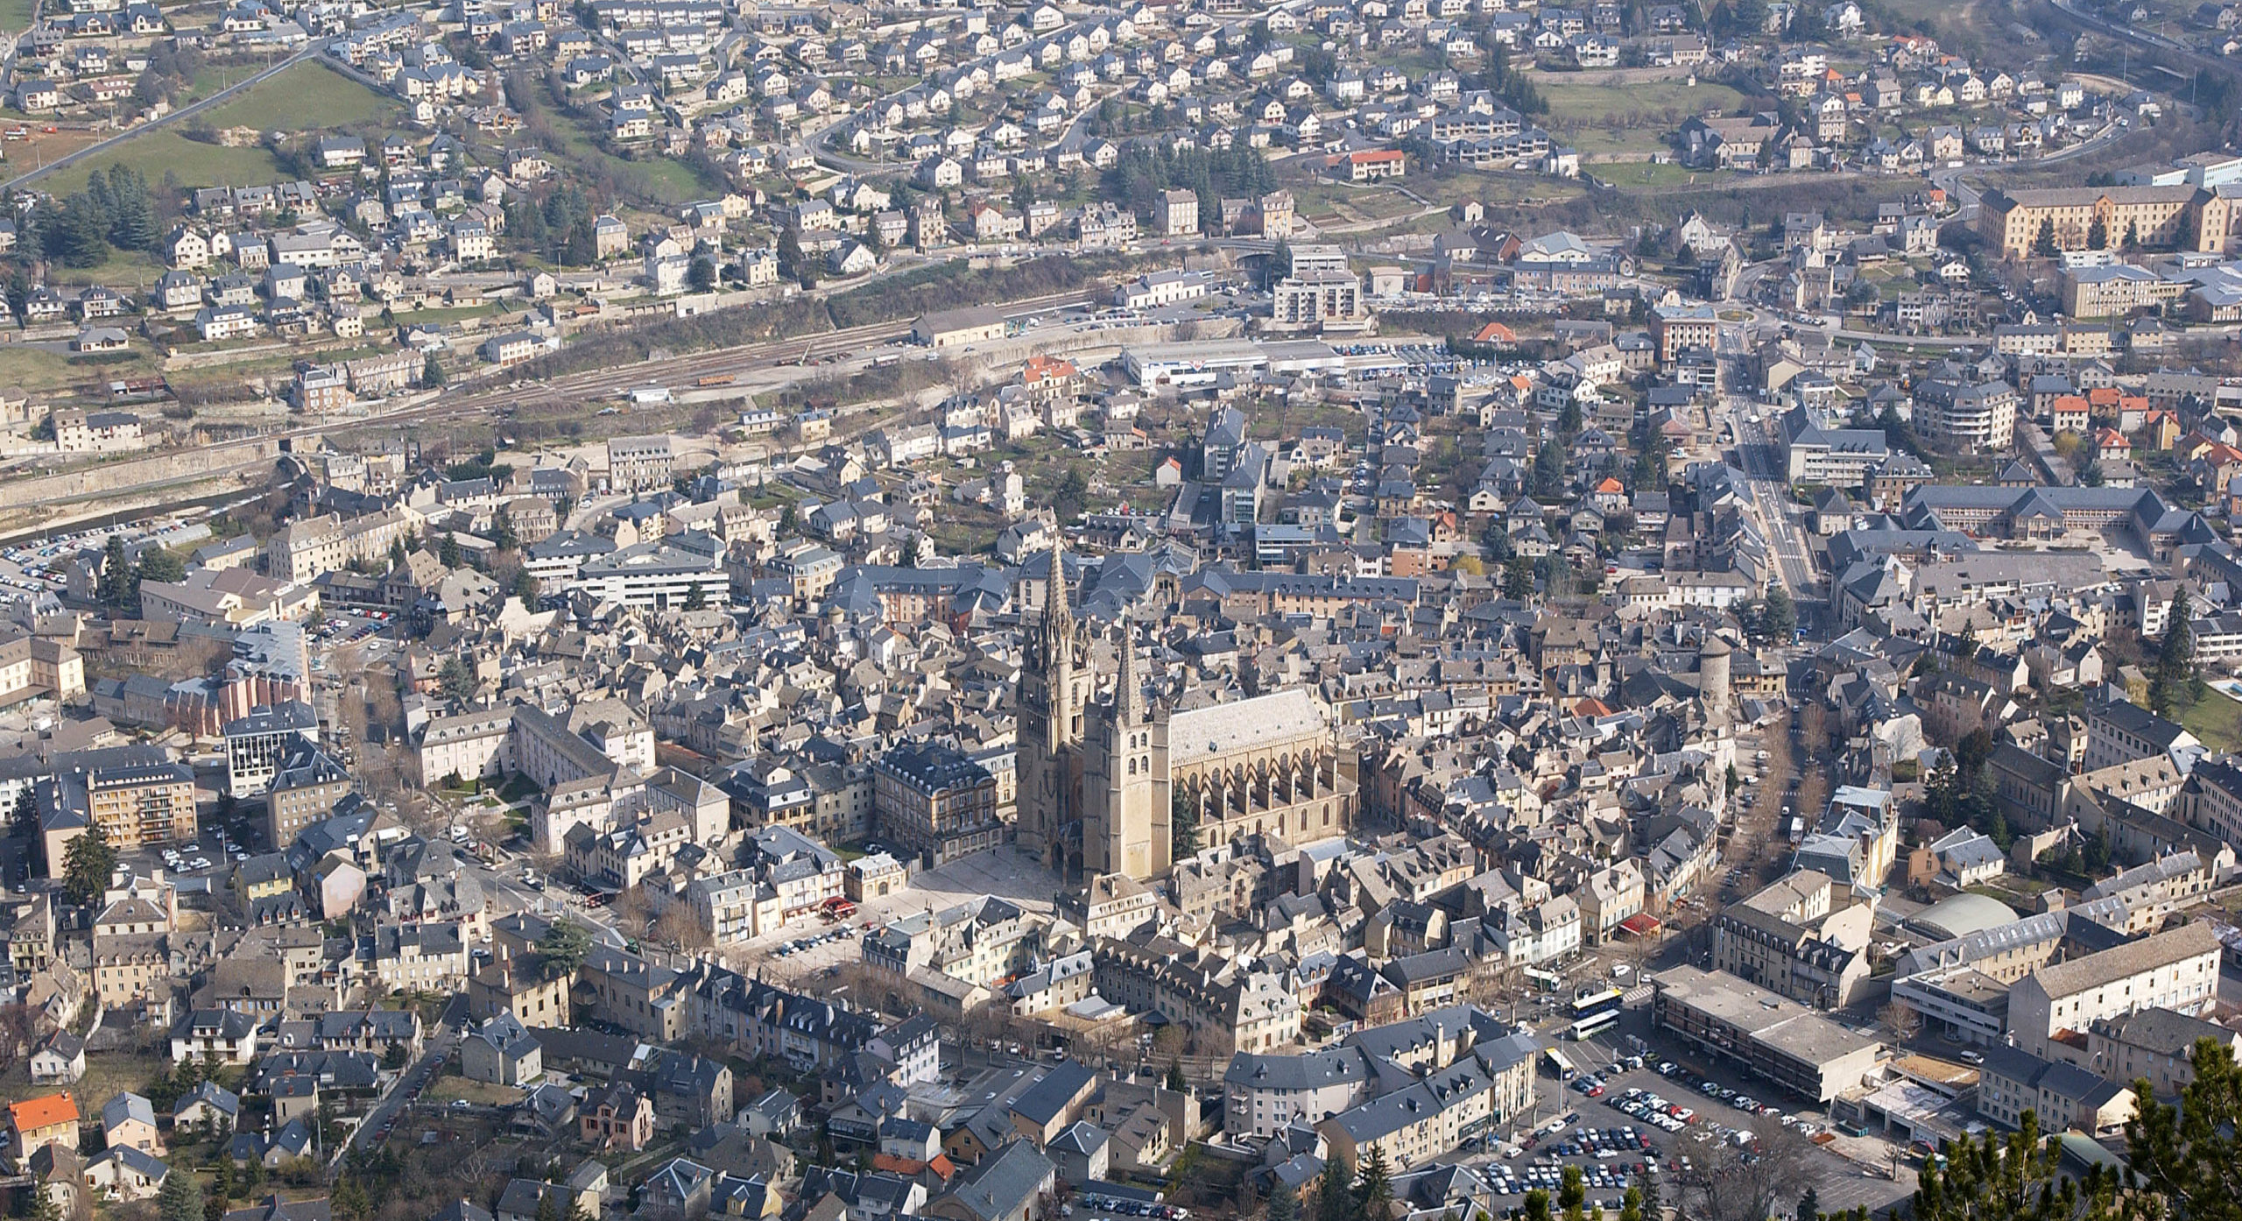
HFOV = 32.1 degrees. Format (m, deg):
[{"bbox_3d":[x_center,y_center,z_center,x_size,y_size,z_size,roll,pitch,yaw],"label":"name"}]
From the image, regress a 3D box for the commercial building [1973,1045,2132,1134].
[{"bbox_3d":[192.500,98.870,801.110,10.800,14.400,32.000,-14,24,-36],"label":"commercial building"}]

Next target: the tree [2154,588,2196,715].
[{"bbox_3d":[270.700,9.880,1001.840,9.300,32.180,9.300,0,19,0],"label":"tree"}]

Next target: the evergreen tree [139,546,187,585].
[{"bbox_3d":[-282.830,-12.100,1146.860,13.200,14.130,13.200,0,19,0],"label":"evergreen tree"}]

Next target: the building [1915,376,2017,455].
[{"bbox_3d":[266.500,-60.580,1227.810,33.500,17.600,26.000,1,19,2],"label":"building"}]

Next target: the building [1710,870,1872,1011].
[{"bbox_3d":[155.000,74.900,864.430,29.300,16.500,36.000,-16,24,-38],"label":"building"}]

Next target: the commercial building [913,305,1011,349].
[{"bbox_3d":[-58.520,-103.990,1415.400,30.500,10.200,15.500,-11,22,-30],"label":"commercial building"}]

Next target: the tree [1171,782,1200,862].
[{"bbox_3d":[14.890,49.040,904.420,7.000,20.100,7.000,0,19,0],"label":"tree"}]

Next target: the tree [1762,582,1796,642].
[{"bbox_3d":[184.000,0.270,1087.200,8.800,17.580,8.800,0,19,0],"label":"tree"}]

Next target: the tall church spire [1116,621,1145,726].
[{"bbox_3d":[2.310,14.230,917.310,6.000,25.200,6.000,-13,23,-33],"label":"tall church spire"}]

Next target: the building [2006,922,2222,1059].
[{"bbox_3d":[207.510,78.330,813.480,49.500,17.600,12.300,-11,22,-30],"label":"building"}]

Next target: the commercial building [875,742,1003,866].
[{"bbox_3d":[-44.200,45.080,949.490,19.300,22.500,27.000,-15,24,-37],"label":"commercial building"}]

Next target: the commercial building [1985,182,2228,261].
[{"bbox_3d":[385.670,-153.760,1526.650,90.000,22.700,30.000,-2,19,-7],"label":"commercial building"}]

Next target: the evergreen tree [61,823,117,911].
[{"bbox_3d":[-241.720,59.740,909.520,12.200,20.800,12.200,0,19,0],"label":"evergreen tree"}]

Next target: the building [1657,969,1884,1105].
[{"bbox_3d":[130.520,86.770,798.740,17.670,10.500,51.230,-13,23,-34],"label":"building"}]

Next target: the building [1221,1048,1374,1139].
[{"bbox_3d":[36.680,98.170,804.520,31.000,16.500,13.500,-2,19,-5],"label":"building"}]

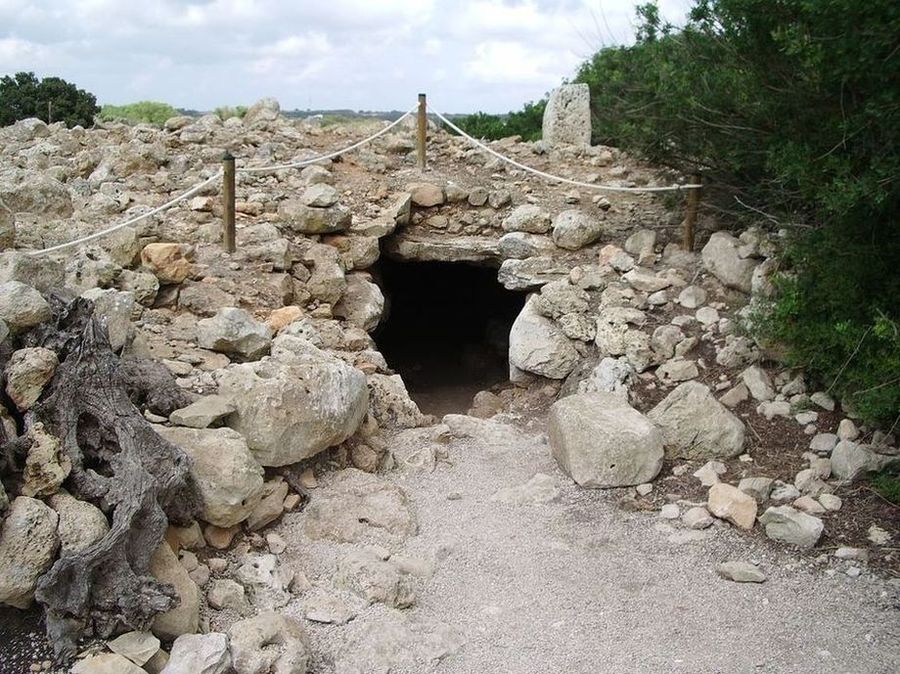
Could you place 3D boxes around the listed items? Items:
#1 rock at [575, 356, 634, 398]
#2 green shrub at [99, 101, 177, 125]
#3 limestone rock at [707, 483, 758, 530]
[{"bbox_3d":[0.841,0.237,4.948,0.320,0.270,0.280,2,14,10],"label":"rock"},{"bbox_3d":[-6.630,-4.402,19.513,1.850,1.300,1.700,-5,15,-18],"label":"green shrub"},{"bbox_3d":[1.195,0.717,3.850,0.210,0.175,0.170,0,14,0],"label":"limestone rock"}]

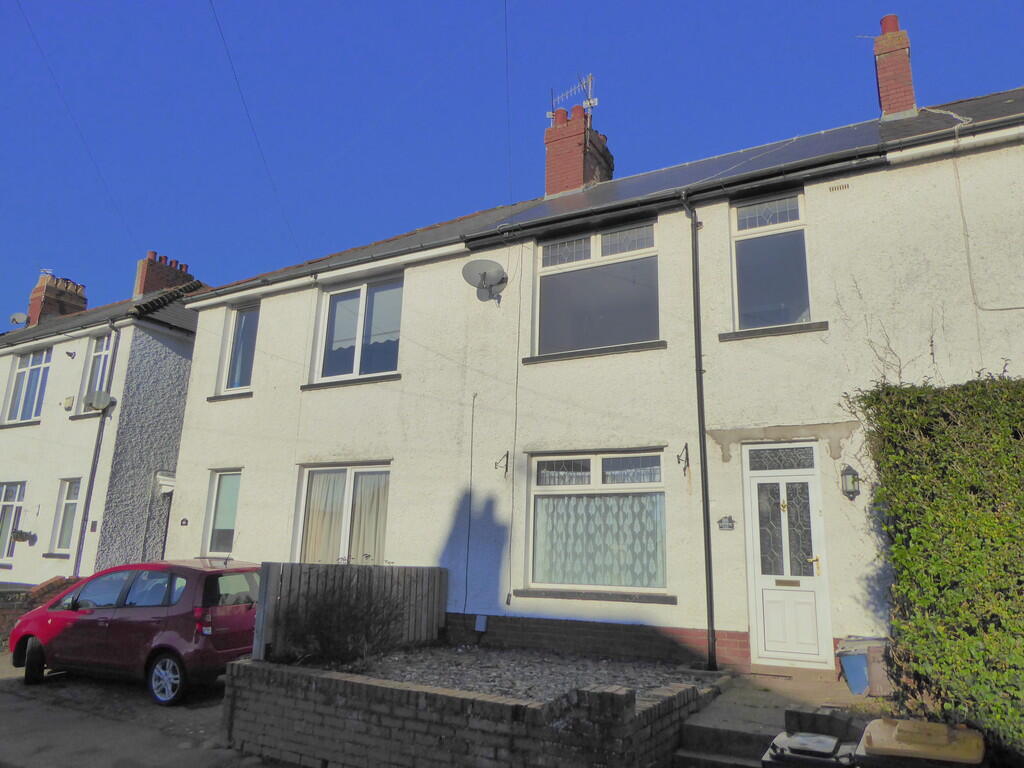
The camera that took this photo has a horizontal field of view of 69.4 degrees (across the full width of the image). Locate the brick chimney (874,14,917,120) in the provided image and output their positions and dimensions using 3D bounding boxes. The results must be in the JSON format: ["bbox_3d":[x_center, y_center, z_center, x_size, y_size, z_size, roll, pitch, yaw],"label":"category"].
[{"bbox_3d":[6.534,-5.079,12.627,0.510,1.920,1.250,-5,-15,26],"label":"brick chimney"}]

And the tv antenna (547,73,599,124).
[{"bbox_3d":[1.275,-5.889,15.464,0.360,0.850,1.120,13,-18,-38],"label":"tv antenna"}]

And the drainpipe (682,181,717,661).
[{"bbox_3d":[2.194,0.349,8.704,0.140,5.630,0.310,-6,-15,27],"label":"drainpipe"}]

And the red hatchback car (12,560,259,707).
[{"bbox_3d":[-4.715,3.176,9.838,3.880,1.540,1.720,-5,-15,26],"label":"red hatchback car"}]

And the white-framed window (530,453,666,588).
[{"bbox_3d":[1.080,1.740,9.412,1.860,1.730,0.110,-5,-15,26],"label":"white-framed window"}]

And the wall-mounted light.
[{"bbox_3d":[3.605,1.051,7.876,0.180,0.360,0.160,-6,-15,27],"label":"wall-mounted light"}]

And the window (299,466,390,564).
[{"bbox_3d":[-2.477,2.067,11.113,1.710,1.630,0.100,-6,-15,27],"label":"window"}]

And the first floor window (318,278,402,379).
[{"bbox_3d":[-2.405,-0.846,11.827,1.700,1.550,0.100,-6,-15,27],"label":"first floor window"}]

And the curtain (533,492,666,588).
[{"bbox_3d":[1.086,1.981,9.475,1.822,1.197,0.070,-5,-15,26],"label":"curtain"}]

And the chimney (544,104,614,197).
[{"bbox_3d":[1.424,-4.442,15.403,0.860,1.880,1.700,-5,-15,26],"label":"chimney"}]

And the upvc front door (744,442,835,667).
[{"bbox_3d":[3.088,1.880,8.329,0.850,2.460,0.100,-5,-15,26],"label":"upvc front door"}]

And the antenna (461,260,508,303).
[{"bbox_3d":[-0.366,-1.442,10.369,0.620,0.520,0.480,2,-14,-1],"label":"antenna"}]

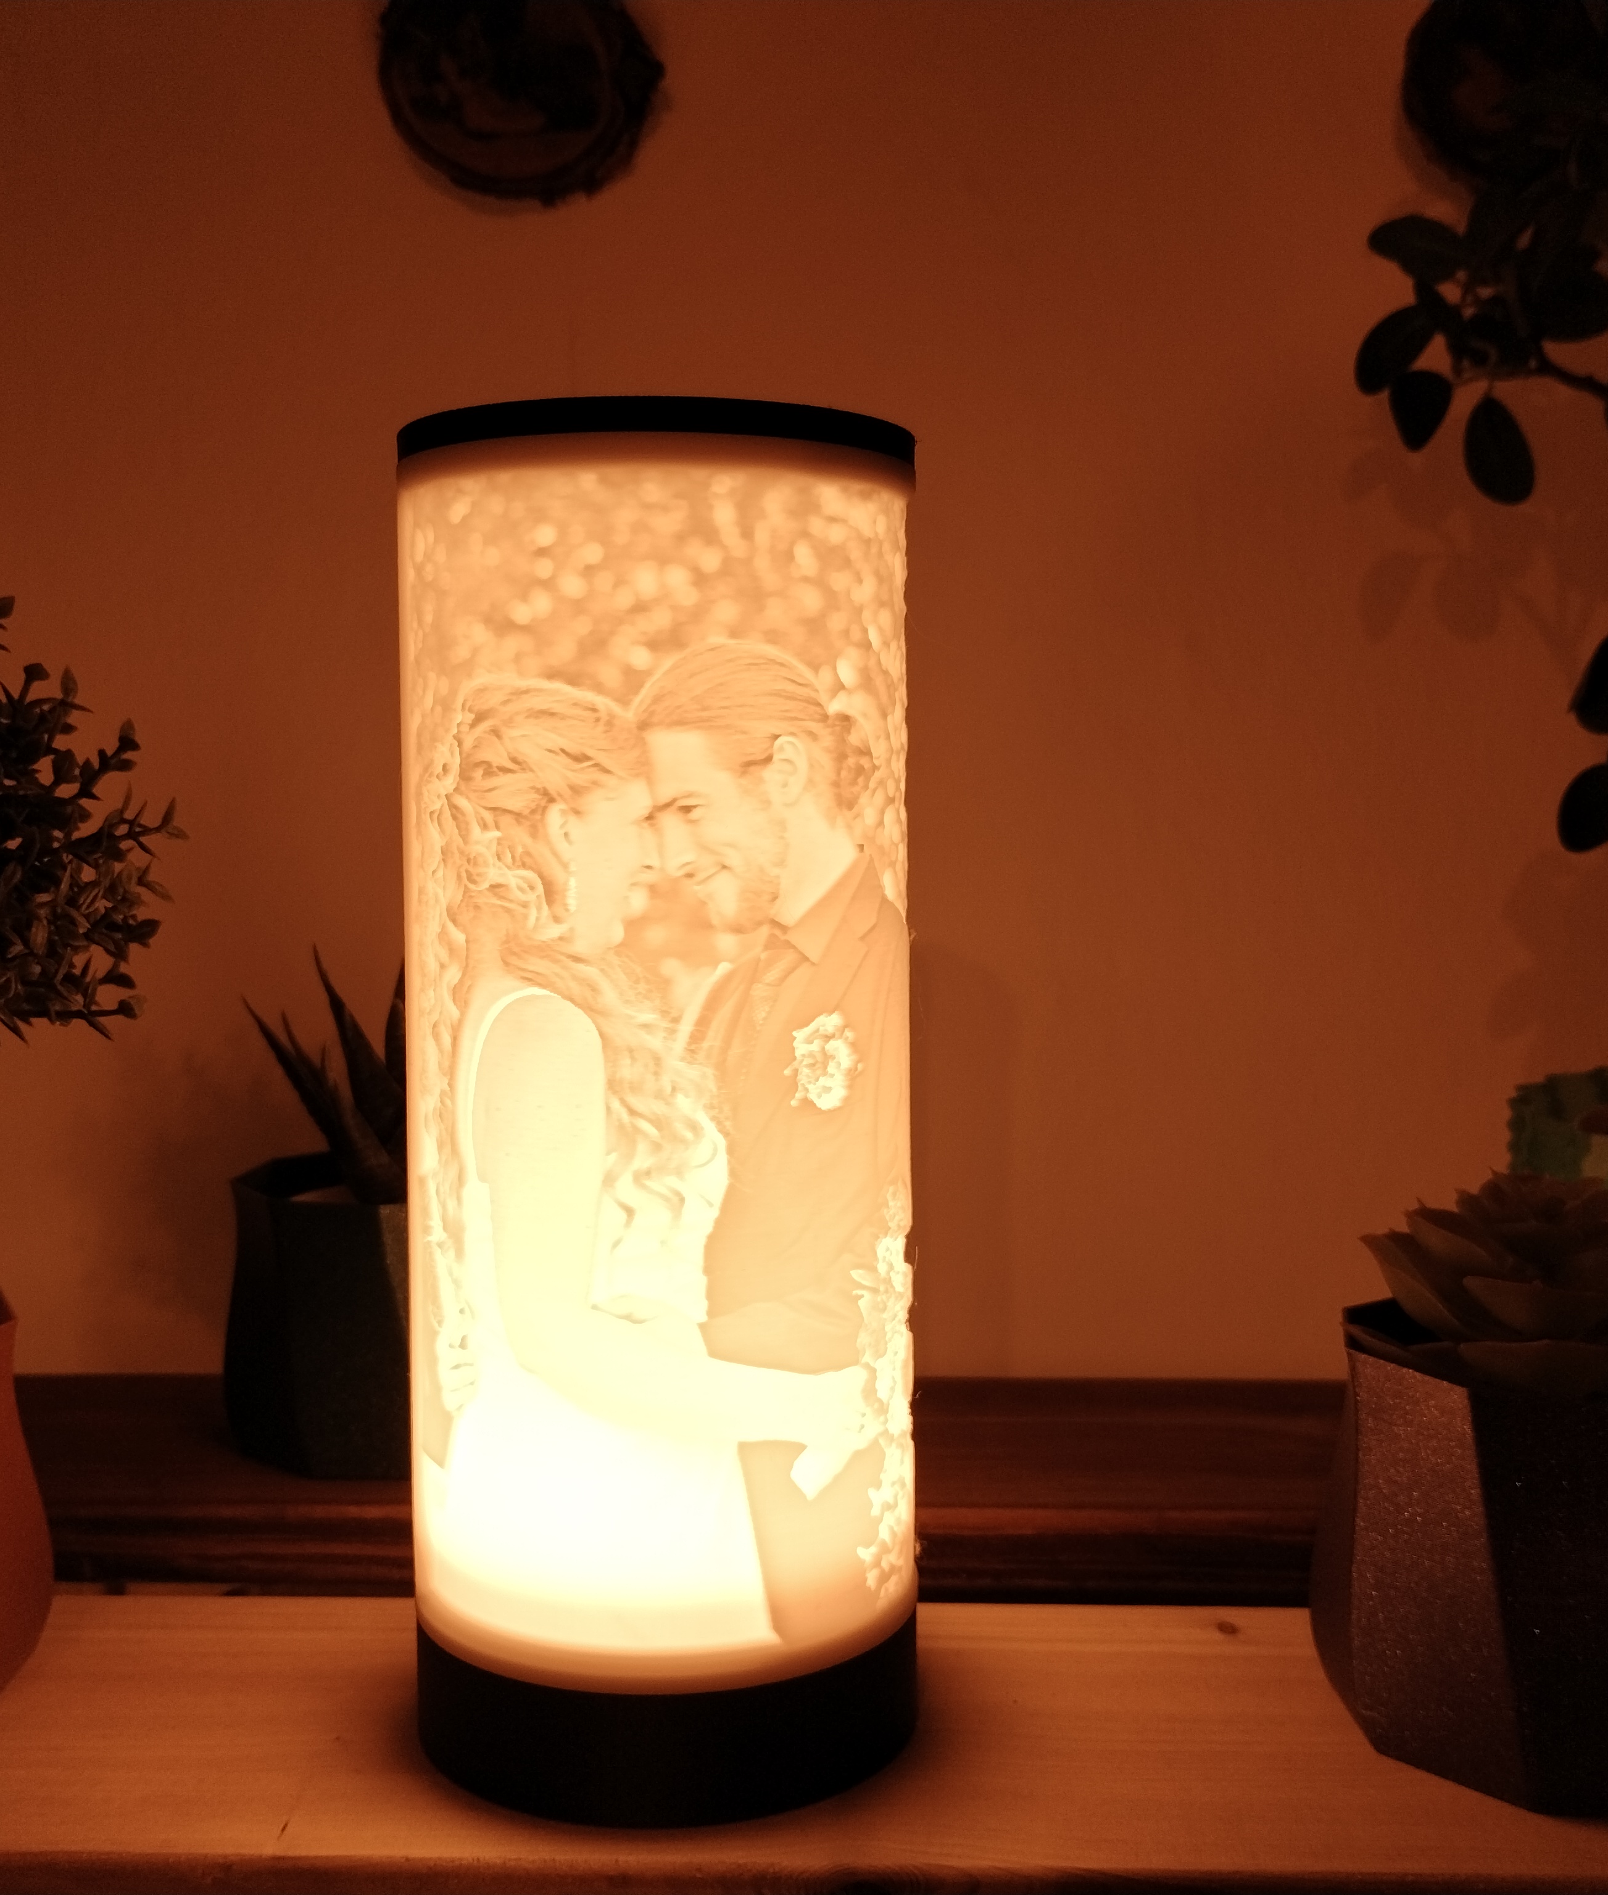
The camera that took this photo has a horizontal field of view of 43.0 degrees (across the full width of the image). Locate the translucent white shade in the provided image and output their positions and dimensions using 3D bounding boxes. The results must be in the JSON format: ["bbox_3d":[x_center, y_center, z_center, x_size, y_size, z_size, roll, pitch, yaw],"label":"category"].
[{"bbox_3d":[-0.024,0.025,0.350,0.087,0.218,0.087,0,5,0],"label":"translucent white shade"}]

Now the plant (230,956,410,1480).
[{"bbox_3d":[-0.102,0.058,0.513,0.088,0.126,0.088,-1,5,-11],"label":"plant"}]

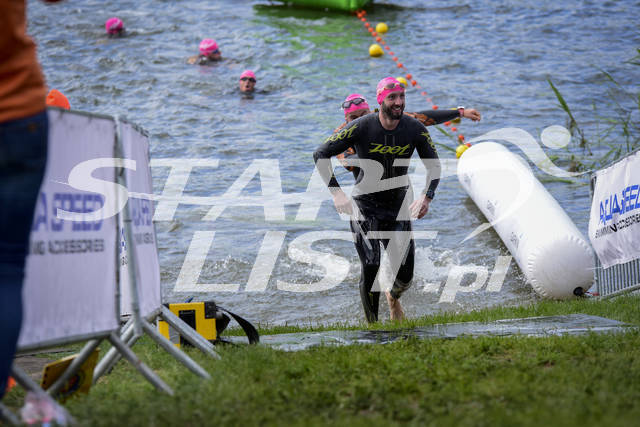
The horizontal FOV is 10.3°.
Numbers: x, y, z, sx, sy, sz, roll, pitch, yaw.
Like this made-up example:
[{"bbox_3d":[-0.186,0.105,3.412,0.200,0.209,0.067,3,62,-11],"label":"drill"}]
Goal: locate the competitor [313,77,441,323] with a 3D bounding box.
[{"bbox_3d":[0.362,-0.057,22.600,0.820,1.680,0.620,-1,11,-7],"label":"competitor"}]

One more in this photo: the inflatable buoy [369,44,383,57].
[{"bbox_3d":[0.623,-1.820,39.800,0.155,0.150,0.155,0,8,0],"label":"inflatable buoy"}]

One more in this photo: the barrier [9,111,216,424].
[{"bbox_3d":[-0.870,0.165,14.500,0.650,1.100,5.400,0,0,2],"label":"barrier"}]

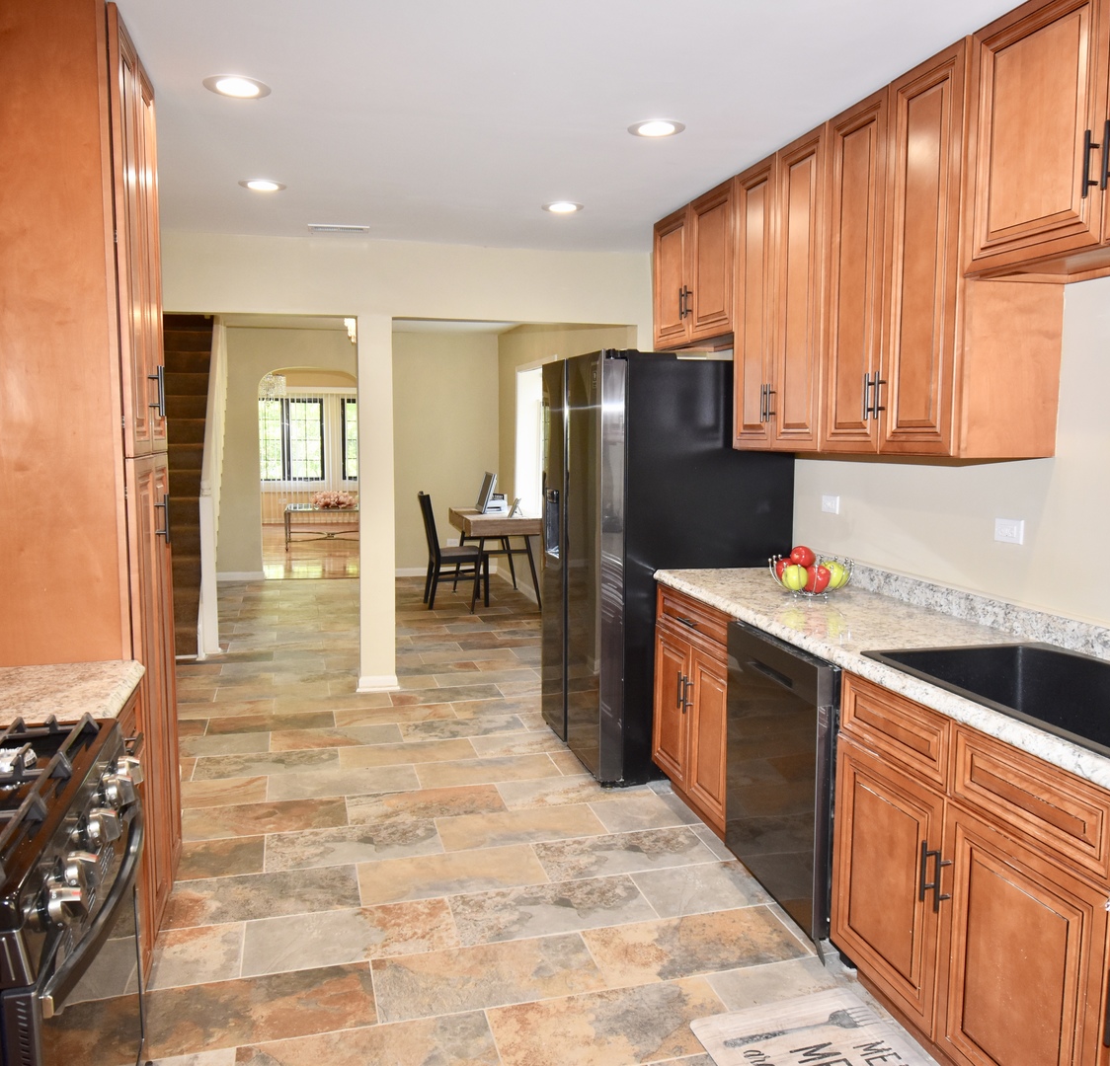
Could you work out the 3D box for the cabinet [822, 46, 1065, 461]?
[{"bbox_3d":[1.124,-0.771,2.787,0.325,1.065,0.673,-2,6,-15],"label":"cabinet"}]

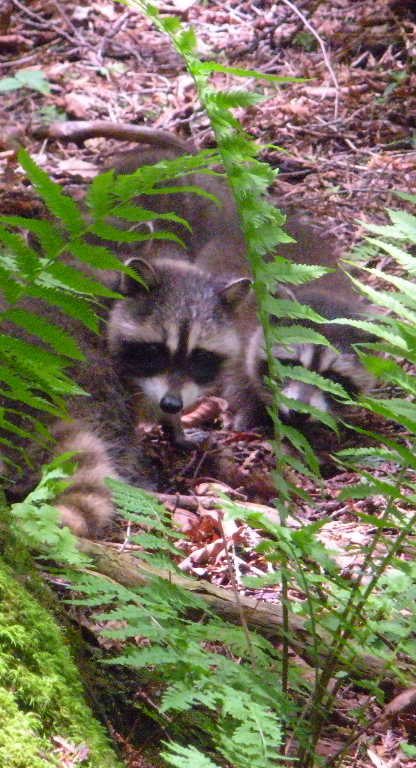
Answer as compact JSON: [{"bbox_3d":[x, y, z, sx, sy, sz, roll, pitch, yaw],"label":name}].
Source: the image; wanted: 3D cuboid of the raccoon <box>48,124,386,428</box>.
[{"bbox_3d":[0.013,-0.123,5.399,0.270,0.260,0.520,-10,22,-25],"label":"raccoon"}]

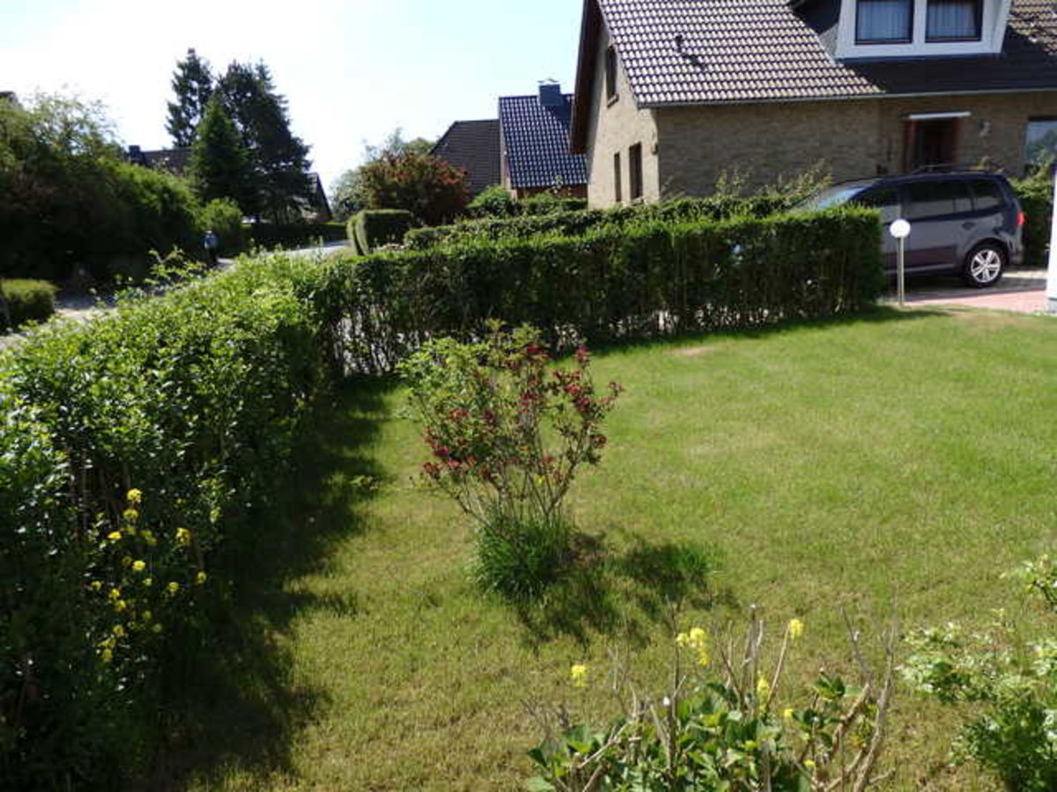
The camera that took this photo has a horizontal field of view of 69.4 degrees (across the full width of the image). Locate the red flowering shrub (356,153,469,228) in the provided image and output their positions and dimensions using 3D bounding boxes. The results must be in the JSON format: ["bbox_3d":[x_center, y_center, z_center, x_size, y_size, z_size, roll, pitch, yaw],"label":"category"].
[{"bbox_3d":[-4.727,-8.157,32.500,4.500,4.380,4.300,-3,13,0],"label":"red flowering shrub"}]

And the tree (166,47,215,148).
[{"bbox_3d":[-24.972,-18.412,57.787,4.200,15.220,4.200,-7,12,-14],"label":"tree"}]

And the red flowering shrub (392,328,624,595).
[{"bbox_3d":[-0.084,0.229,3.292,0.900,1.054,0.850,-4,11,0],"label":"red flowering shrub"}]

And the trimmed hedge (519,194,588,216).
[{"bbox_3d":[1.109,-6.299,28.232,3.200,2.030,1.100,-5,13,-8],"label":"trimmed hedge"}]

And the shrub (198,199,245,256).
[{"bbox_3d":[-16.299,-8.790,40.836,2.700,3.380,2.600,-10,14,-23],"label":"shrub"}]

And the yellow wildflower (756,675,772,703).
[{"bbox_3d":[0.556,0.691,1.800,0.037,0.062,0.037,-3,13,0],"label":"yellow wildflower"}]

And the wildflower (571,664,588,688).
[{"bbox_3d":[0.128,0.698,1.900,0.042,0.056,0.042,-3,13,0],"label":"wildflower"}]

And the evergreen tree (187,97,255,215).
[{"bbox_3d":[-19.066,-14.045,49.131,4.300,9.900,4.300,-3,13,0],"label":"evergreen tree"}]

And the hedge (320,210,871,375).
[{"bbox_3d":[1.009,-1.268,8.668,6.647,1.222,0.700,-7,12,-15],"label":"hedge"}]

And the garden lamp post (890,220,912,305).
[{"bbox_3d":[4.733,-1.679,9.628,0.255,1.070,0.255,-3,13,0],"label":"garden lamp post"}]

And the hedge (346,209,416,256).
[{"bbox_3d":[-5.648,-6.041,29.131,2.400,1.950,1.700,-5,11,-7],"label":"hedge"}]

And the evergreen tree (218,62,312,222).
[{"bbox_3d":[-17.900,-16.289,52.217,6.200,12.775,5.900,-7,12,-14],"label":"evergreen tree"}]

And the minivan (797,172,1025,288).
[{"bbox_3d":[5.200,-2.503,11.816,4.400,1.670,1.800,-5,13,-6],"label":"minivan"}]

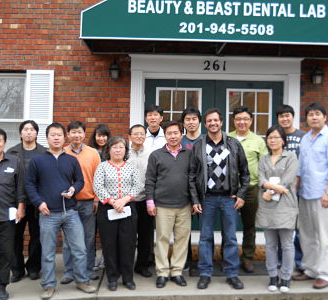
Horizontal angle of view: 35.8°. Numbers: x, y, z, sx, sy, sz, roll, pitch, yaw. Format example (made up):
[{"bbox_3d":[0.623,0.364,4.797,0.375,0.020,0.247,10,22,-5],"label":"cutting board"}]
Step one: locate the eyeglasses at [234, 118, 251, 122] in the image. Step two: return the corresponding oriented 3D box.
[{"bbox_3d":[0.831,-0.315,5.380,0.145,0.043,0.120,1,-1,5],"label":"eyeglasses"}]

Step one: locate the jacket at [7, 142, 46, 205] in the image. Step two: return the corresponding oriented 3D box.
[{"bbox_3d":[-1.460,0.286,5.480,0.530,0.720,0.300,1,-1,-6],"label":"jacket"}]

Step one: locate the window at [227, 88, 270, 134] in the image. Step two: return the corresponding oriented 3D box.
[{"bbox_3d":[1.119,-0.485,6.670,0.600,0.640,0.050,1,-1,0],"label":"window"}]

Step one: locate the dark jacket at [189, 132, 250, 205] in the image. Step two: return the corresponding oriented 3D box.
[{"bbox_3d":[0.543,0.181,4.970,0.600,0.700,0.330,1,-1,3],"label":"dark jacket"}]

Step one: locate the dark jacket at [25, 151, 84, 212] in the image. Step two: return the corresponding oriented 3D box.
[{"bbox_3d":[-1.070,0.308,4.970,0.570,0.610,0.320,1,-1,-8],"label":"dark jacket"}]

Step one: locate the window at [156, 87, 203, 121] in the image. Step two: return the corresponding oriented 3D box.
[{"bbox_3d":[0.206,-0.502,6.670,0.600,0.640,0.050,1,-1,0],"label":"window"}]

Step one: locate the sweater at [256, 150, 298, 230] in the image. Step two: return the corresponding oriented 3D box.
[{"bbox_3d":[1.089,0.389,4.880,0.410,0.780,0.300,1,-1,12],"label":"sweater"}]

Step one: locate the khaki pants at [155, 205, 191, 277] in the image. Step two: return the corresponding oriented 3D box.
[{"bbox_3d":[0.084,0.880,5.000,0.360,0.740,0.260,1,-1,0],"label":"khaki pants"}]

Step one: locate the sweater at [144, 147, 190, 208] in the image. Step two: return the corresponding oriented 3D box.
[{"bbox_3d":[0.064,0.271,5.000,0.500,0.610,0.300,1,-1,0],"label":"sweater"}]

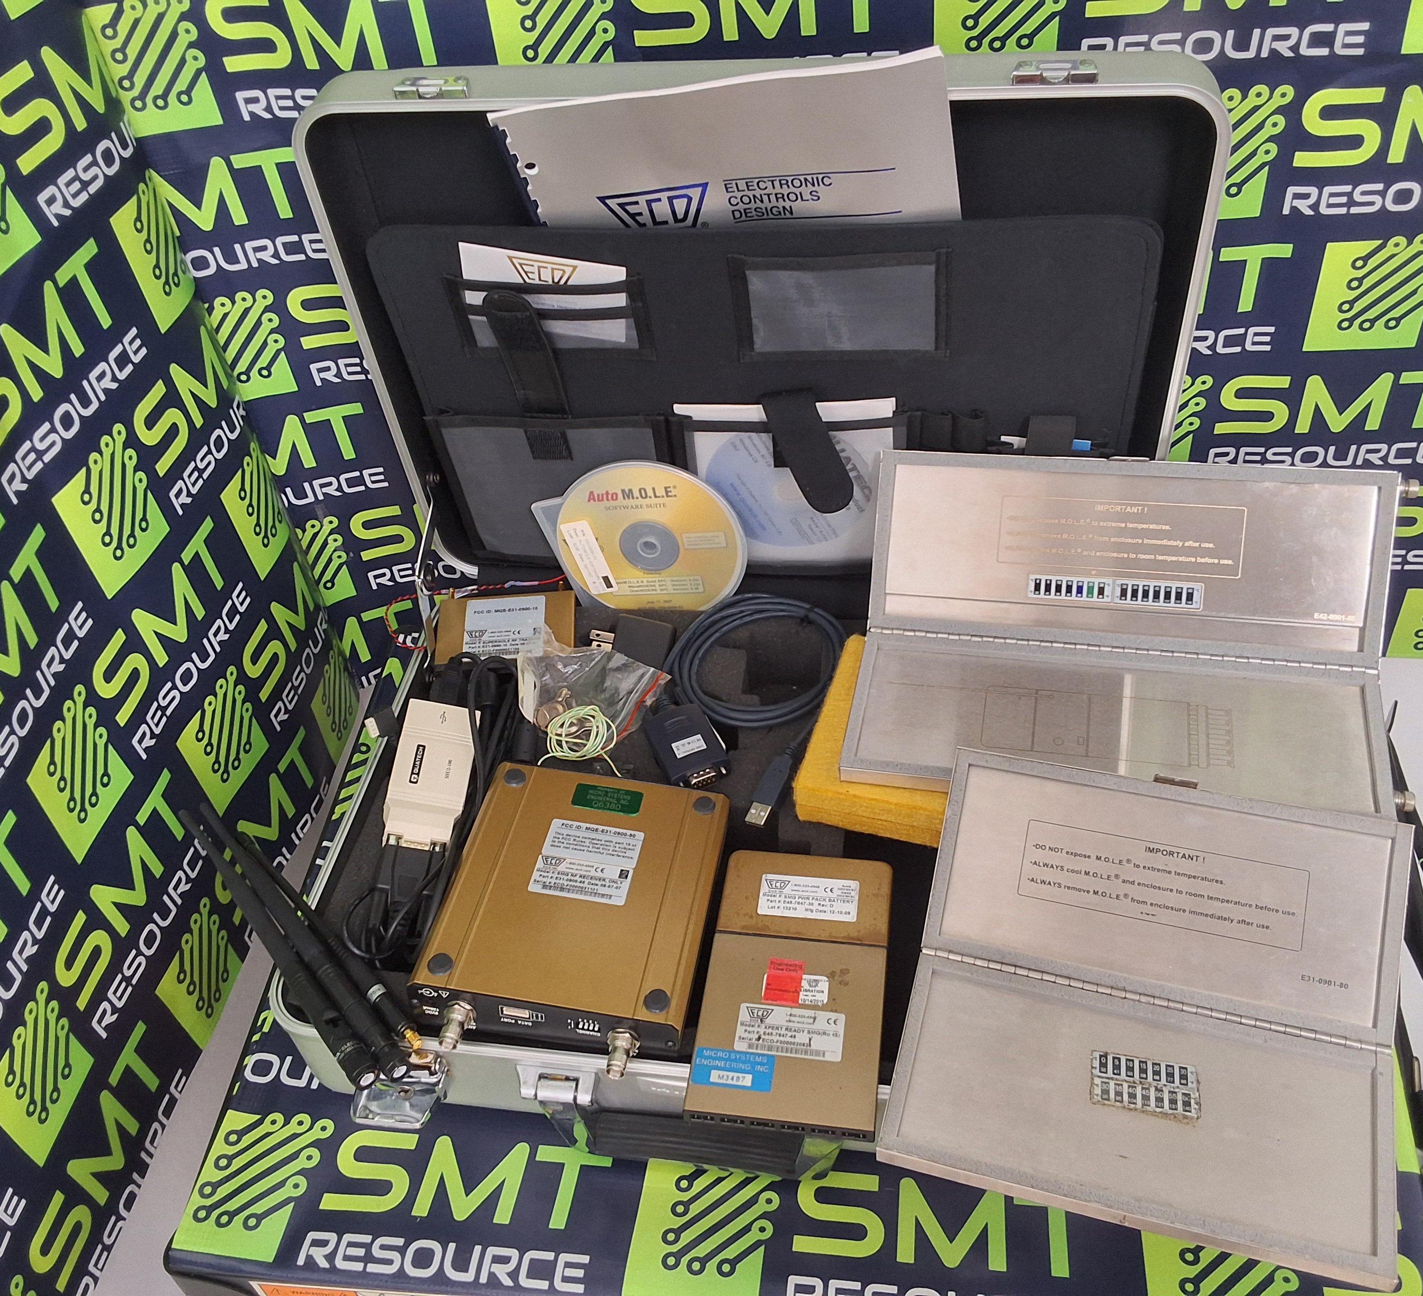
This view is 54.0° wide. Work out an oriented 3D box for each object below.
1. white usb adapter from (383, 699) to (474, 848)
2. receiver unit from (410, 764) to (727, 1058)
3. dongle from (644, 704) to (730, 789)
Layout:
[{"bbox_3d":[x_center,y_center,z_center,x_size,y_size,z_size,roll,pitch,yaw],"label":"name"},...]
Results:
[{"bbox_3d":[-0.154,0.074,0.768,0.040,0.022,0.098,9,43,-7],"label":"white usb adapter"},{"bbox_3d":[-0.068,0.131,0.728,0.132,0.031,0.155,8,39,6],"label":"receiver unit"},{"bbox_3d":[-0.013,0.059,0.799,0.035,0.015,0.053,-18,45,-11],"label":"dongle"}]

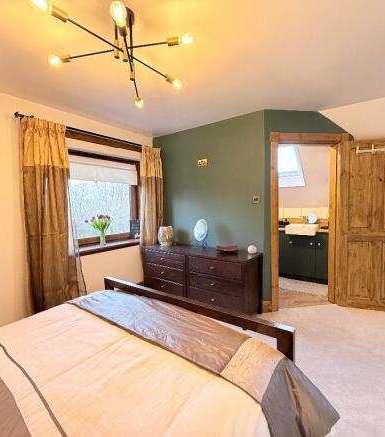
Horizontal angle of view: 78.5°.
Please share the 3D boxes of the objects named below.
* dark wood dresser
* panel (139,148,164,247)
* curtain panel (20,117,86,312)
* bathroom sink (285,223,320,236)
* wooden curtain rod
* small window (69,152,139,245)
[{"bbox_3d":[0.058,0.763,2.998,1.525,0.718,0.455,1,5,35],"label":"dark wood dresser"},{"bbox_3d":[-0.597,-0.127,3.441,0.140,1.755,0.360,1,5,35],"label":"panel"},{"bbox_3d":[-1.354,0.127,2.347,0.160,2.065,0.450,1,5,35],"label":"curtain panel"},{"bbox_3d":[1.807,0.199,3.857,0.450,0.140,0.420,1,5,35],"label":"bathroom sink"},{"bbox_3d":[-1.038,-0.942,2.734,0.055,0.055,1.700,1,5,35],"label":"wooden curtain rod"},{"bbox_3d":[-1.096,-0.183,2.934,0.120,1.155,1.170,1,5,35],"label":"small window"}]

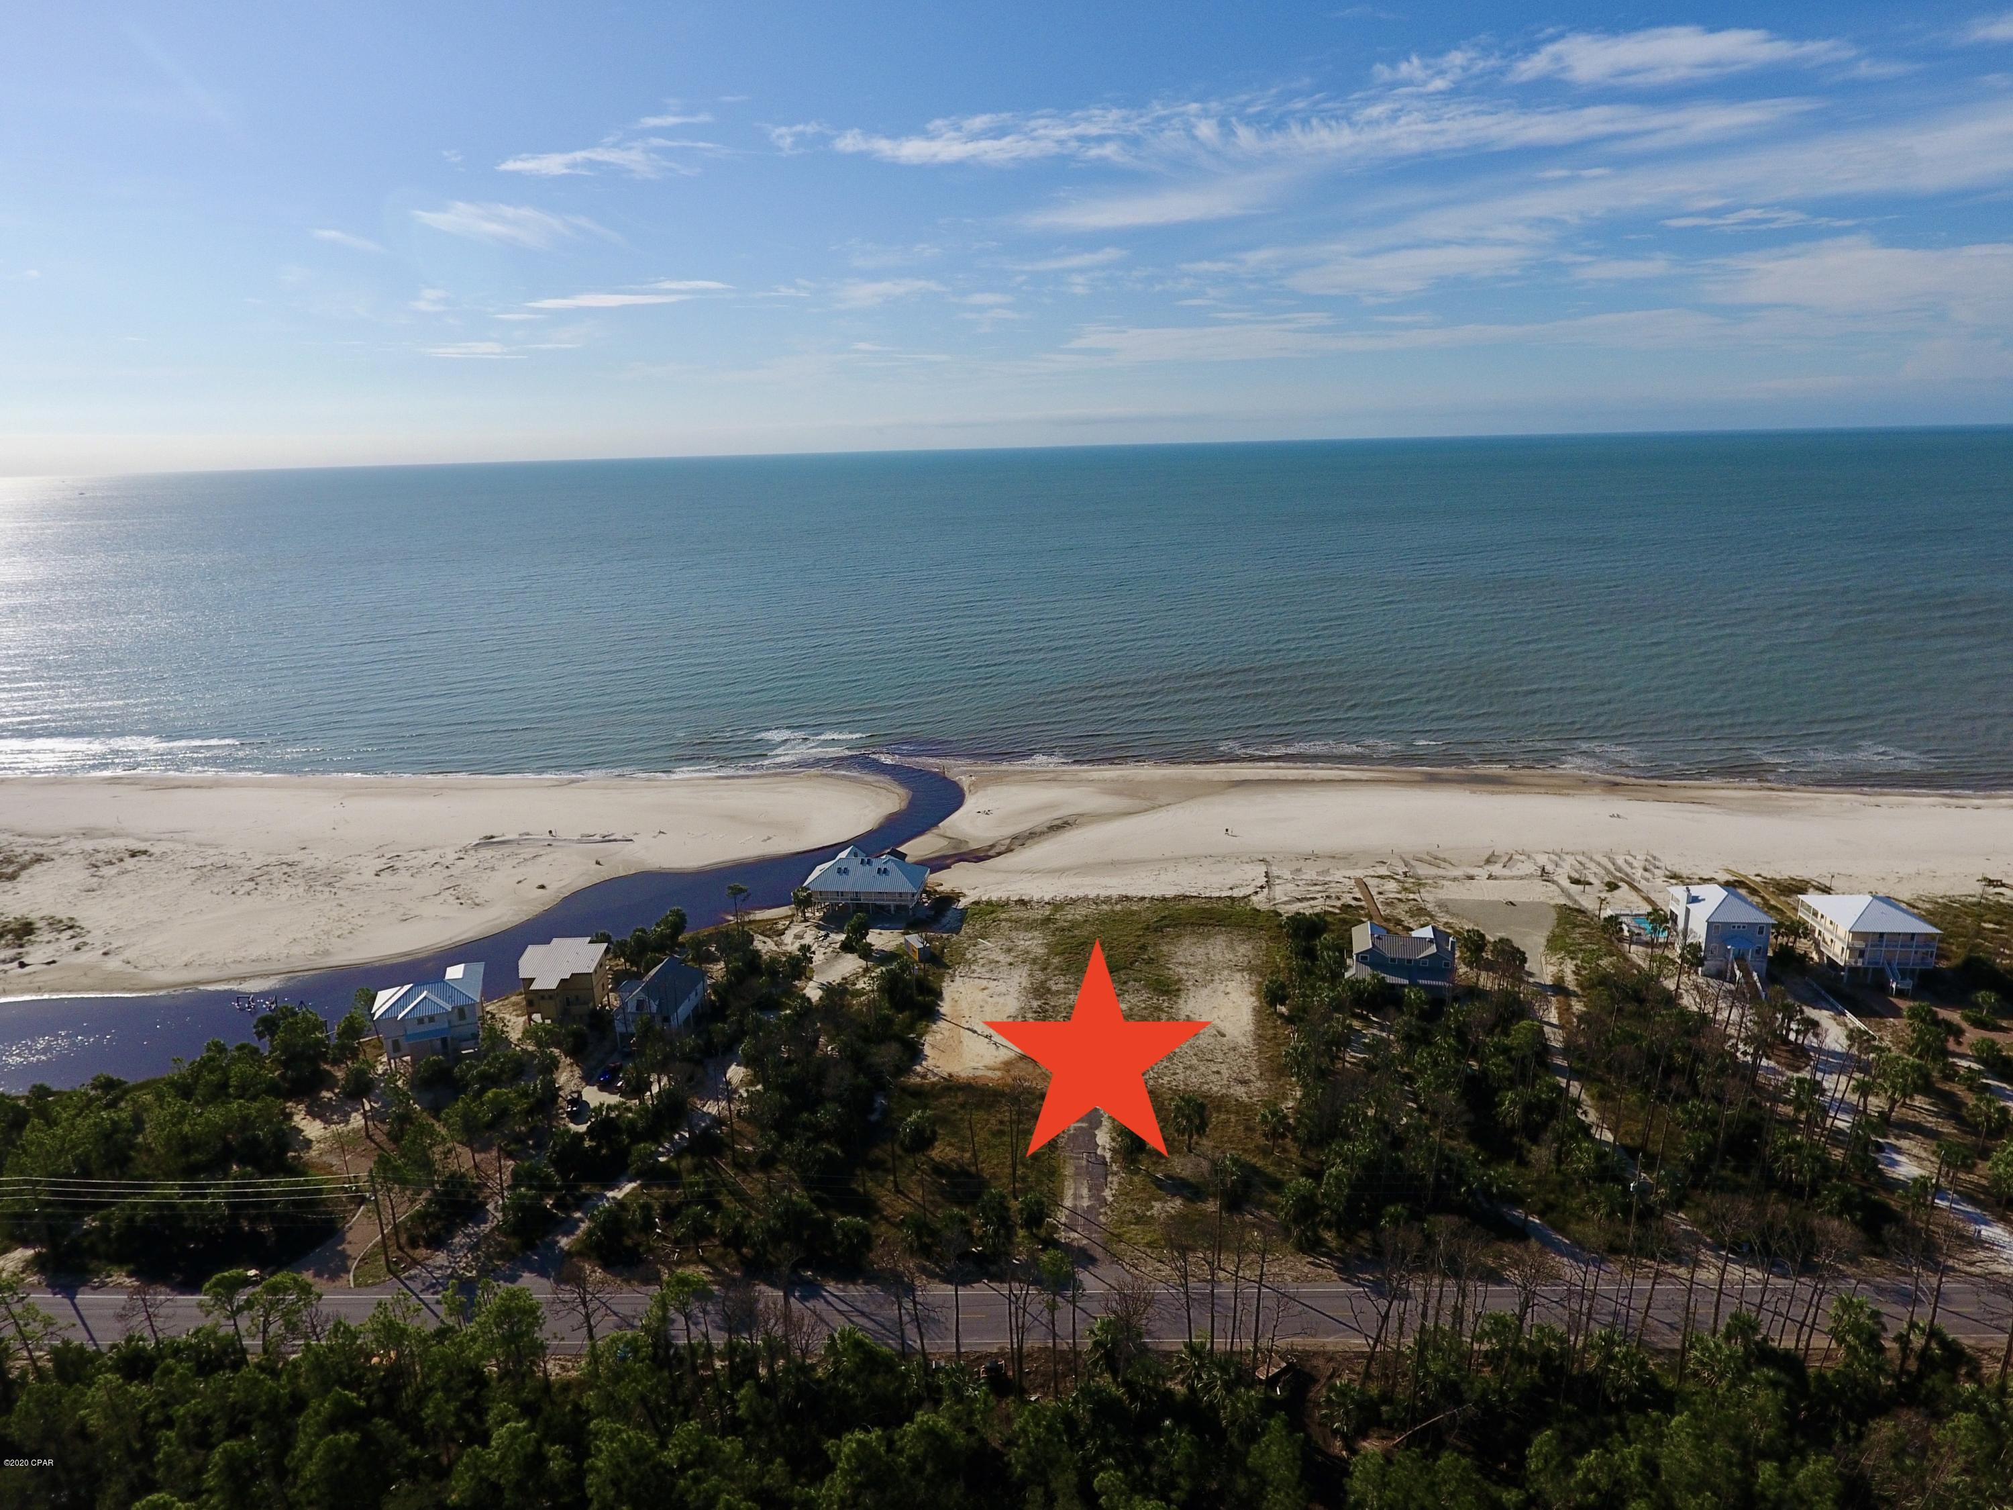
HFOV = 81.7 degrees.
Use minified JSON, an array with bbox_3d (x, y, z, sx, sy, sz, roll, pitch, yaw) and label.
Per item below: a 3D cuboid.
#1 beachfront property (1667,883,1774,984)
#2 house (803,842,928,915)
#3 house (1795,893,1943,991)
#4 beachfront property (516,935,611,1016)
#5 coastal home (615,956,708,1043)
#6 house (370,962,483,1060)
[{"bbox_3d":[116.600,27.710,190.230,10.100,12.200,15.100,0,15,7],"label":"beachfront property"},{"bbox_3d":[-26.580,23.420,224.760,23.000,10.200,16.600,0,15,6],"label":"house"},{"bbox_3d":[137.950,28.270,186.360,13.400,12.000,16.000,0,15,6],"label":"house"},{"bbox_3d":[-69.370,35.470,183.430,12.600,10.500,11.500,-1,15,3],"label":"beachfront property"},{"bbox_3d":[-53.040,37.440,176.690,11.200,9.300,12.100,1,15,9],"label":"coastal home"},{"bbox_3d":[-85.670,38.200,174.290,13.800,10.800,15.700,-7,16,-19],"label":"house"}]

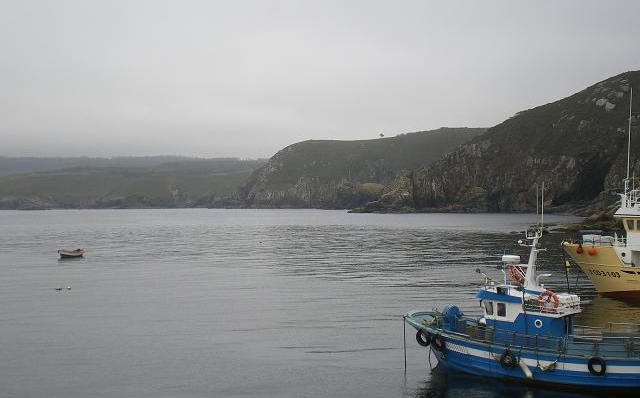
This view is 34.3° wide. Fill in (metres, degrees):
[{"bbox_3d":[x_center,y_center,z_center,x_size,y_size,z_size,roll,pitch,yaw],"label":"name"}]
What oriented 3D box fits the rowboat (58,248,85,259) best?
[{"bbox_3d":[-28.264,6.120,118.000,3.200,1.050,1.400,0,0,-33],"label":"rowboat"}]

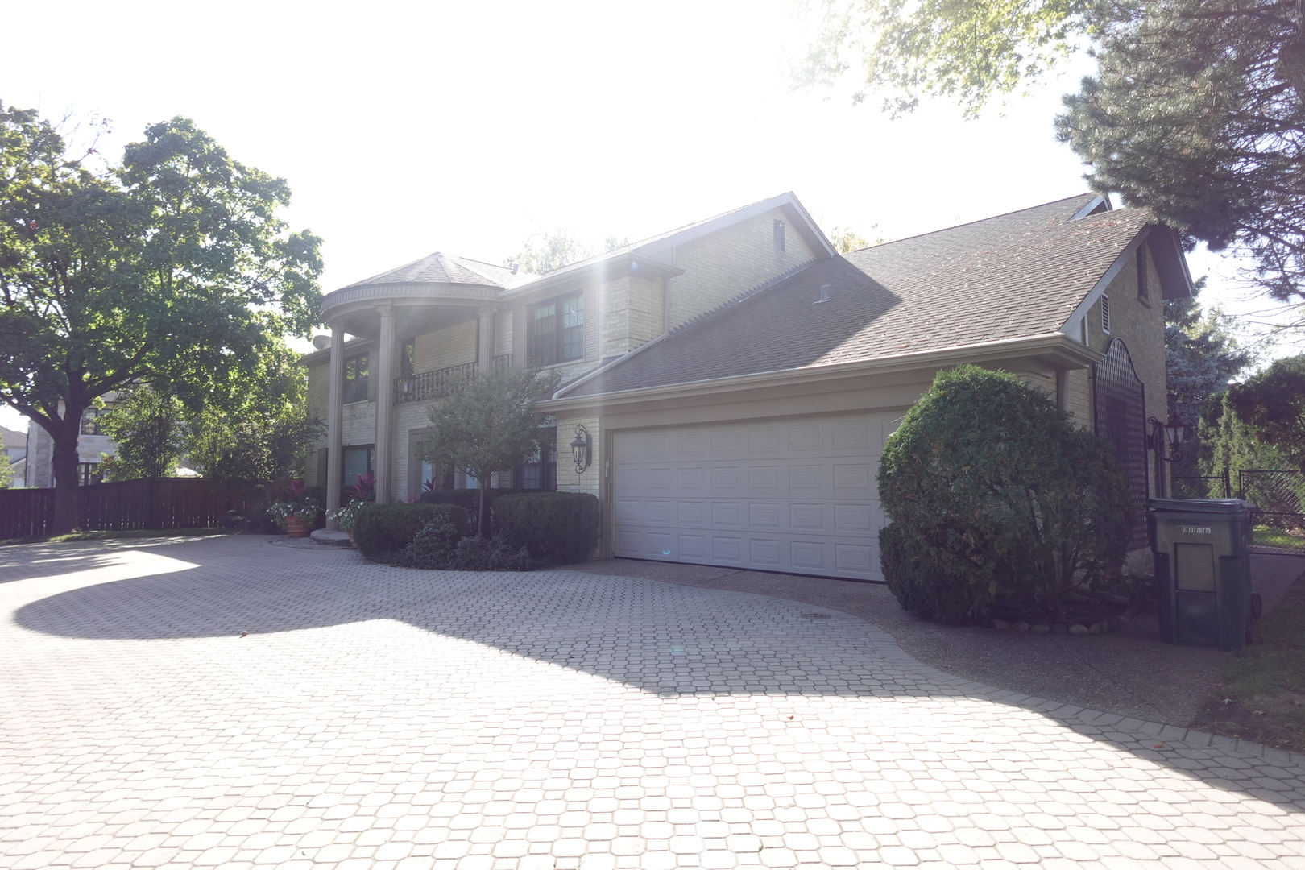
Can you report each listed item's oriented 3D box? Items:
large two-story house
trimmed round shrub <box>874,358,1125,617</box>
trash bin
[{"bbox_3d":[-0.299,-1.975,21.394,25.900,9.400,14.900,-4,-5,43],"label":"large two-story house"},{"bbox_3d":[3.474,0.514,7.152,2.150,2.400,2.100,-4,-5,43],"label":"trimmed round shrub"},{"bbox_3d":[4.279,1.058,5.671,0.630,1.090,0.760,-3,-5,39],"label":"trash bin"}]

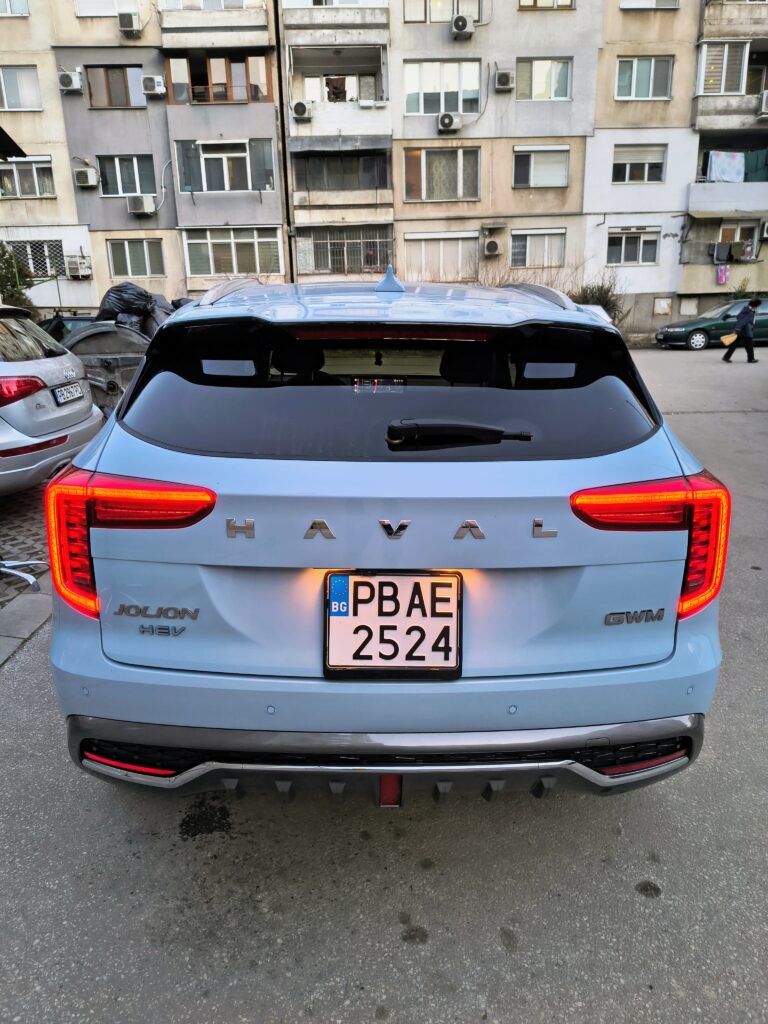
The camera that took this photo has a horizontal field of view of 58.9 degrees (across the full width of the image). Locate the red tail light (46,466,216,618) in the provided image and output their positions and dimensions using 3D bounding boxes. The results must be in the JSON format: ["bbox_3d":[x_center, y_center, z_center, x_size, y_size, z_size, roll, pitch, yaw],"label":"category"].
[{"bbox_3d":[-0.572,0.076,1.565,0.490,0.320,0.330,0,16,6],"label":"red tail light"}]

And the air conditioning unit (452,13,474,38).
[{"bbox_3d":[2.676,-16.562,23.193,0.756,0.495,0.300,-2,17,-3],"label":"air conditioning unit"}]

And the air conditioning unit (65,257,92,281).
[{"bbox_3d":[-10.976,-8.840,24.651,0.781,0.559,0.300,-2,17,-3],"label":"air conditioning unit"}]

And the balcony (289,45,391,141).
[{"bbox_3d":[-1.554,-14.719,23.760,3.500,2.800,1.200,-2,16,-1],"label":"balcony"}]

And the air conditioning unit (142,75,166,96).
[{"bbox_3d":[-7.896,-14.673,23.409,0.750,0.560,0.290,-2,16,-1],"label":"air conditioning unit"}]

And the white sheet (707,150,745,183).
[{"bbox_3d":[12.356,-12.410,24.545,1.280,1.120,0.200,-2,17,-3],"label":"white sheet"}]

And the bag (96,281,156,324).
[{"bbox_3d":[-2.715,-2.197,7.119,0.580,0.430,0.520,-1,16,0],"label":"bag"}]

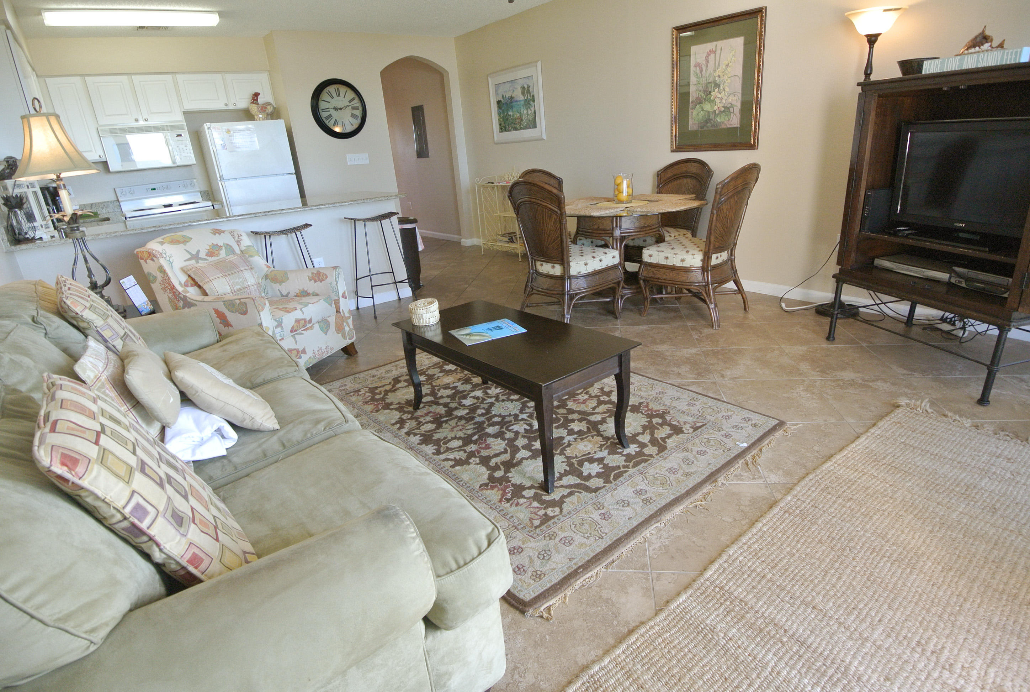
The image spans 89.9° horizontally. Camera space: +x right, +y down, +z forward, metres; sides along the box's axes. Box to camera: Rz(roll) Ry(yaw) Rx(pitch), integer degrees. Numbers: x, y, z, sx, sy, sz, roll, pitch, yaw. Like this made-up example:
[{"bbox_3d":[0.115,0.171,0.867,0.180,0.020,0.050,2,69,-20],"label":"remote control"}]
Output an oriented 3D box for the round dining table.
[{"bbox_3d":[0.804,-0.680,3.832,1.180,0.745,1.180,-4,21,2],"label":"round dining table"}]

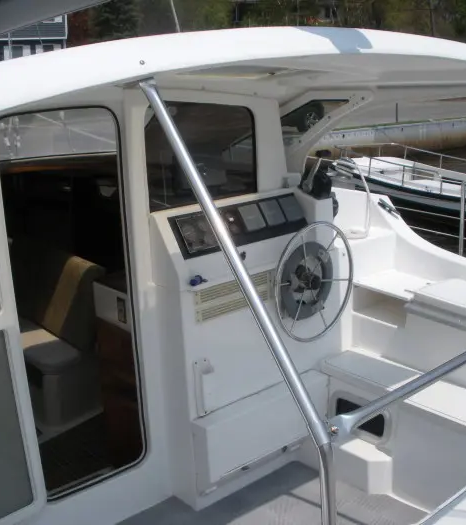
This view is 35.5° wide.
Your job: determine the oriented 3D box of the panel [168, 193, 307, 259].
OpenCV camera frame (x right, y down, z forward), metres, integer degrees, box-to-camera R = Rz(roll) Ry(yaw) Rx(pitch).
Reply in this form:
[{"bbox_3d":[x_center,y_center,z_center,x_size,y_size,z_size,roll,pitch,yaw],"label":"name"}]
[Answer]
[{"bbox_3d":[0.037,-0.178,3.331,0.745,0.193,0.050,-14,-18,-37],"label":"panel"}]

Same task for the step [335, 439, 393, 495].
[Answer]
[{"bbox_3d":[0.631,0.971,3.428,0.120,0.168,0.235,-14,19,-37],"label":"step"}]

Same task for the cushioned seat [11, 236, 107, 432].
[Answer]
[{"bbox_3d":[-1.259,0.425,4.718,0.460,0.920,1.100,-14,19,-37],"label":"cushioned seat"}]

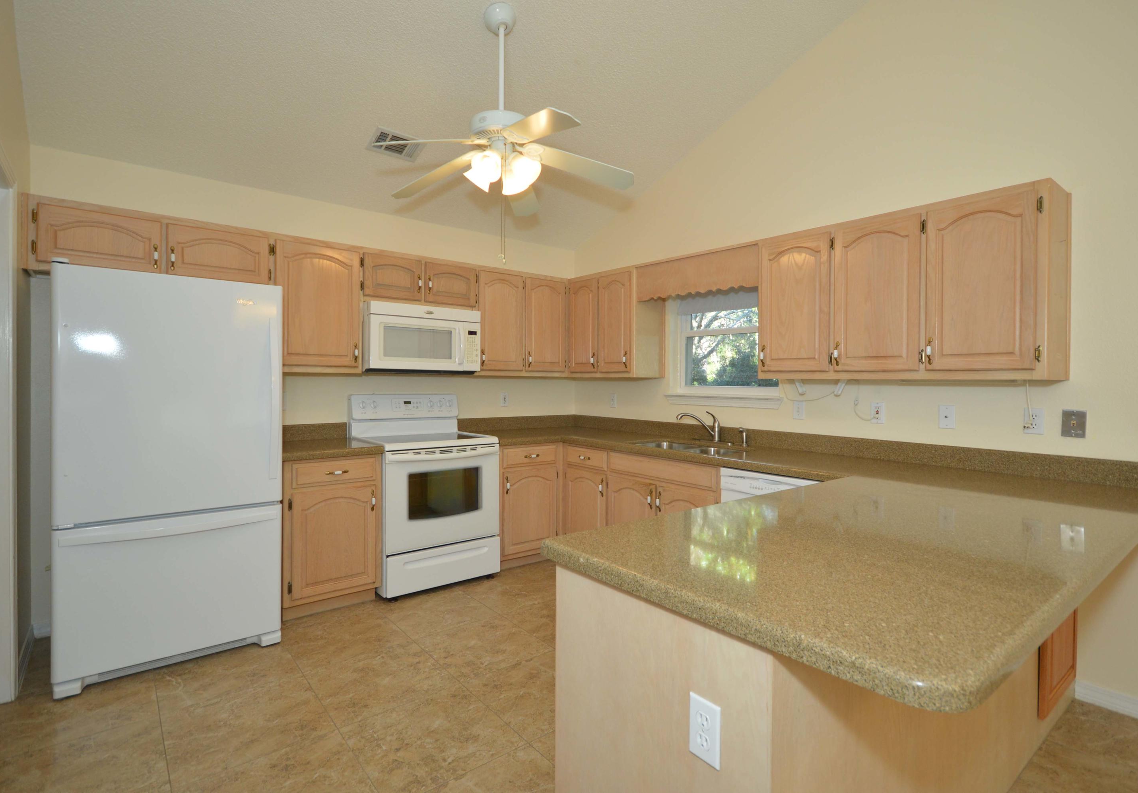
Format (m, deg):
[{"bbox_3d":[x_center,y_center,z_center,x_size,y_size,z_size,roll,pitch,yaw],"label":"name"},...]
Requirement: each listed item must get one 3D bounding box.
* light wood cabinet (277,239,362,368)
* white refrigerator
[{"bbox_3d":[-1.558,-0.531,3.431,0.490,0.779,0.334,-1,2,-39],"label":"light wood cabinet"},{"bbox_3d":[-1.978,0.331,2.798,0.840,1.770,0.805,-1,2,-39],"label":"white refrigerator"}]

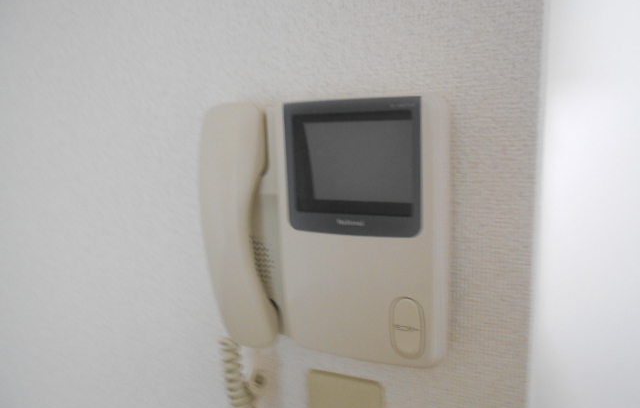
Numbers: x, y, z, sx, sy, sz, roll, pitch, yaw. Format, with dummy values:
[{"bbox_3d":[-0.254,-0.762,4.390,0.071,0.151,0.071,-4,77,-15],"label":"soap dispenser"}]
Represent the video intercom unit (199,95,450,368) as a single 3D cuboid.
[{"bbox_3d":[0.001,0.019,0.355,0.176,0.187,0.061,2,11,24],"label":"video intercom unit"}]

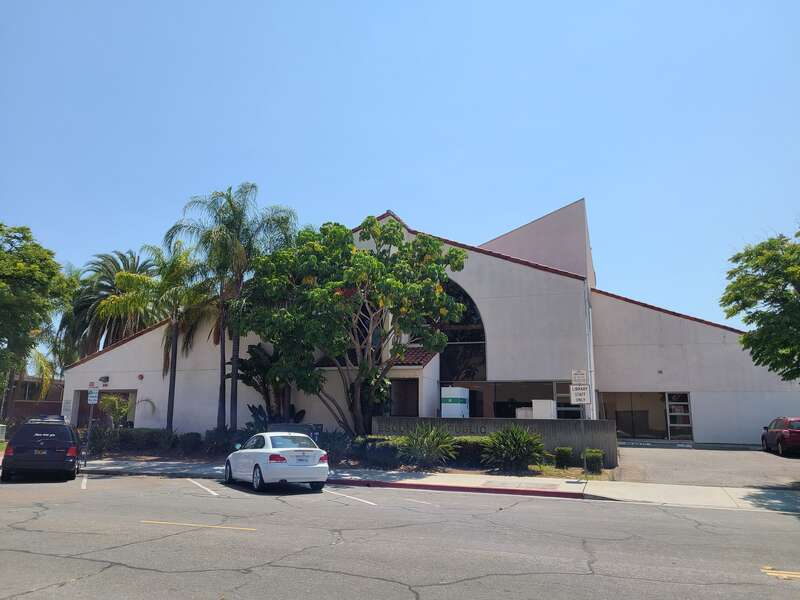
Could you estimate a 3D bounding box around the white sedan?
[{"bbox_3d":[-3.478,4.430,16.607,1.770,1.420,4.370,7,-14,-30],"label":"white sedan"}]

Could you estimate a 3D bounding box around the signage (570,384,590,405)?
[{"bbox_3d":[5.690,2.972,18.900,0.610,0.600,0.030,-3,-13,15],"label":"signage"}]

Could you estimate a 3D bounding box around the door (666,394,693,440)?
[{"bbox_3d":[12.444,5.180,26.725,0.980,2.084,0.100,-3,-11,20],"label":"door"}]

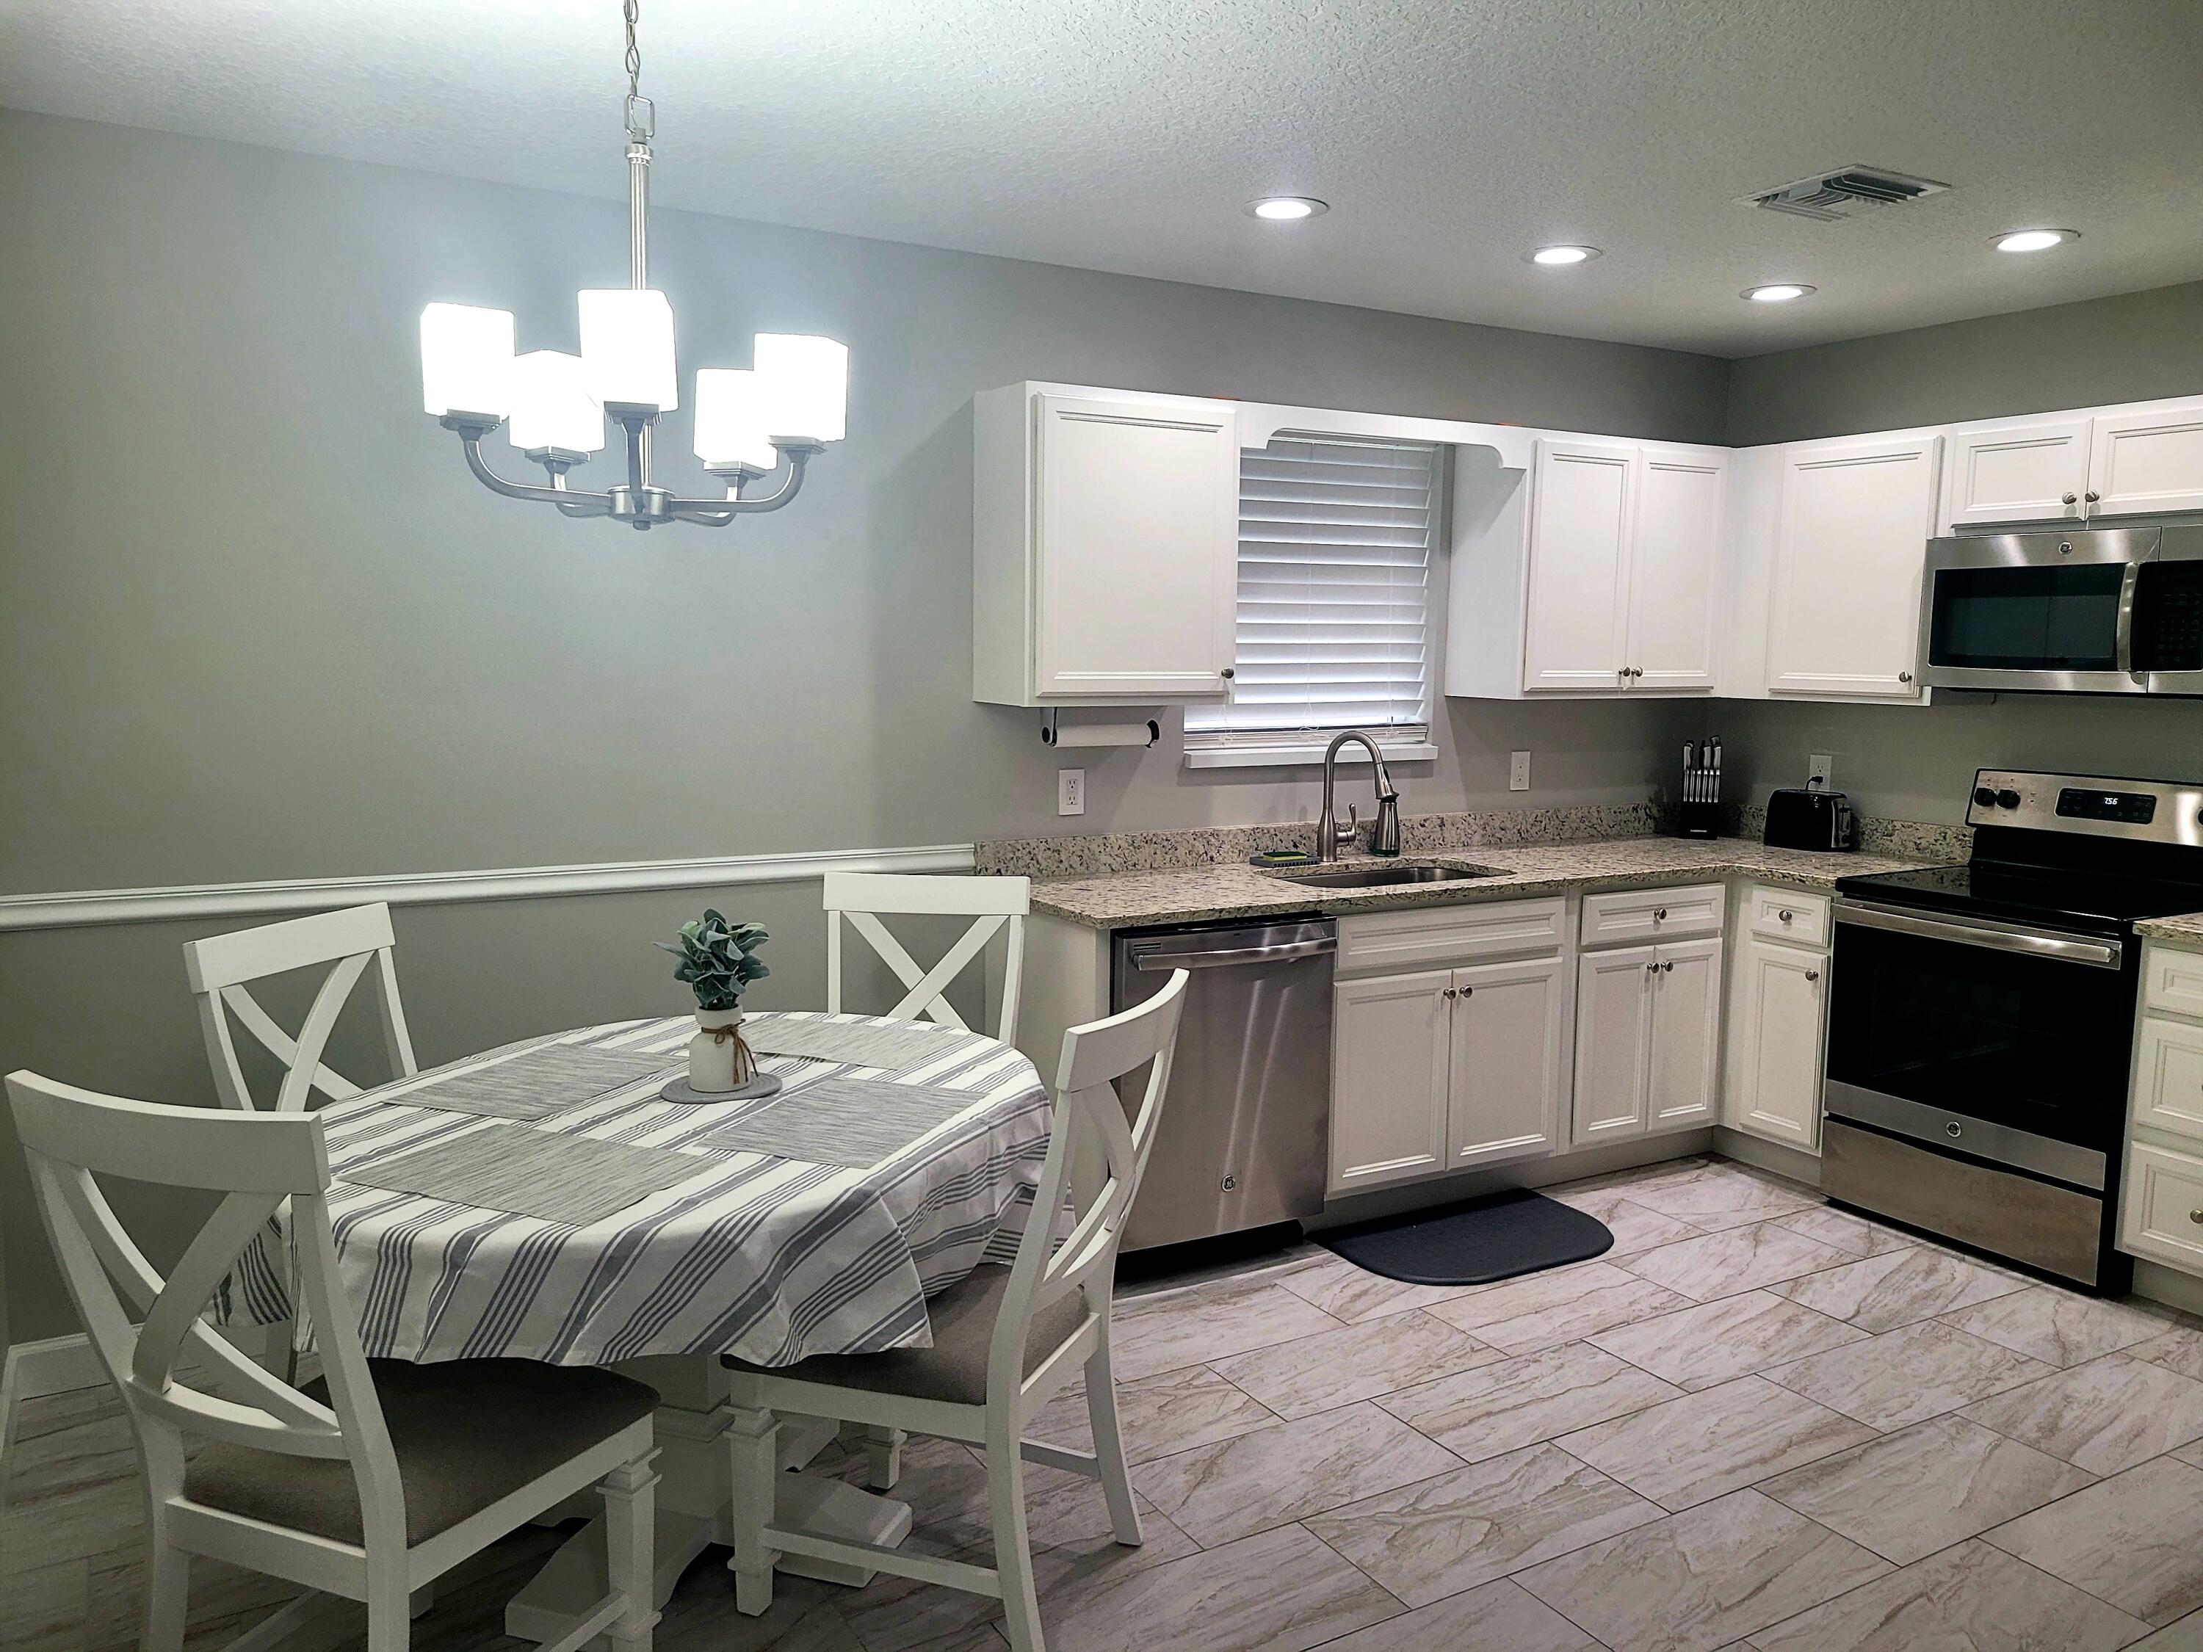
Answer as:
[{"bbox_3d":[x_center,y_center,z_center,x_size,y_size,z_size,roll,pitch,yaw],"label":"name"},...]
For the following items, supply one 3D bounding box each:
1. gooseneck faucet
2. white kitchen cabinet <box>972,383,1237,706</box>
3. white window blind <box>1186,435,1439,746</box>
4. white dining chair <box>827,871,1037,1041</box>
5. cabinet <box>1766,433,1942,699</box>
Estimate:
[{"bbox_3d":[0.738,-0.070,4.637,0.110,0.375,0.265,-4,8,-35],"label":"gooseneck faucet"},{"bbox_3d":[0.015,-0.696,4.199,0.605,0.764,0.320,-3,8,-30],"label":"white kitchen cabinet"},{"bbox_3d":[0.610,-0.676,4.731,0.880,0.900,0.065,-3,7,-30],"label":"white window blind"},{"bbox_3d":[-0.447,0.639,3.549,0.475,0.998,0.615,2,7,10],"label":"white dining chair"},{"bbox_3d":[2.291,-0.737,4.809,0.345,0.735,0.505,-3,7,-30],"label":"cabinet"}]

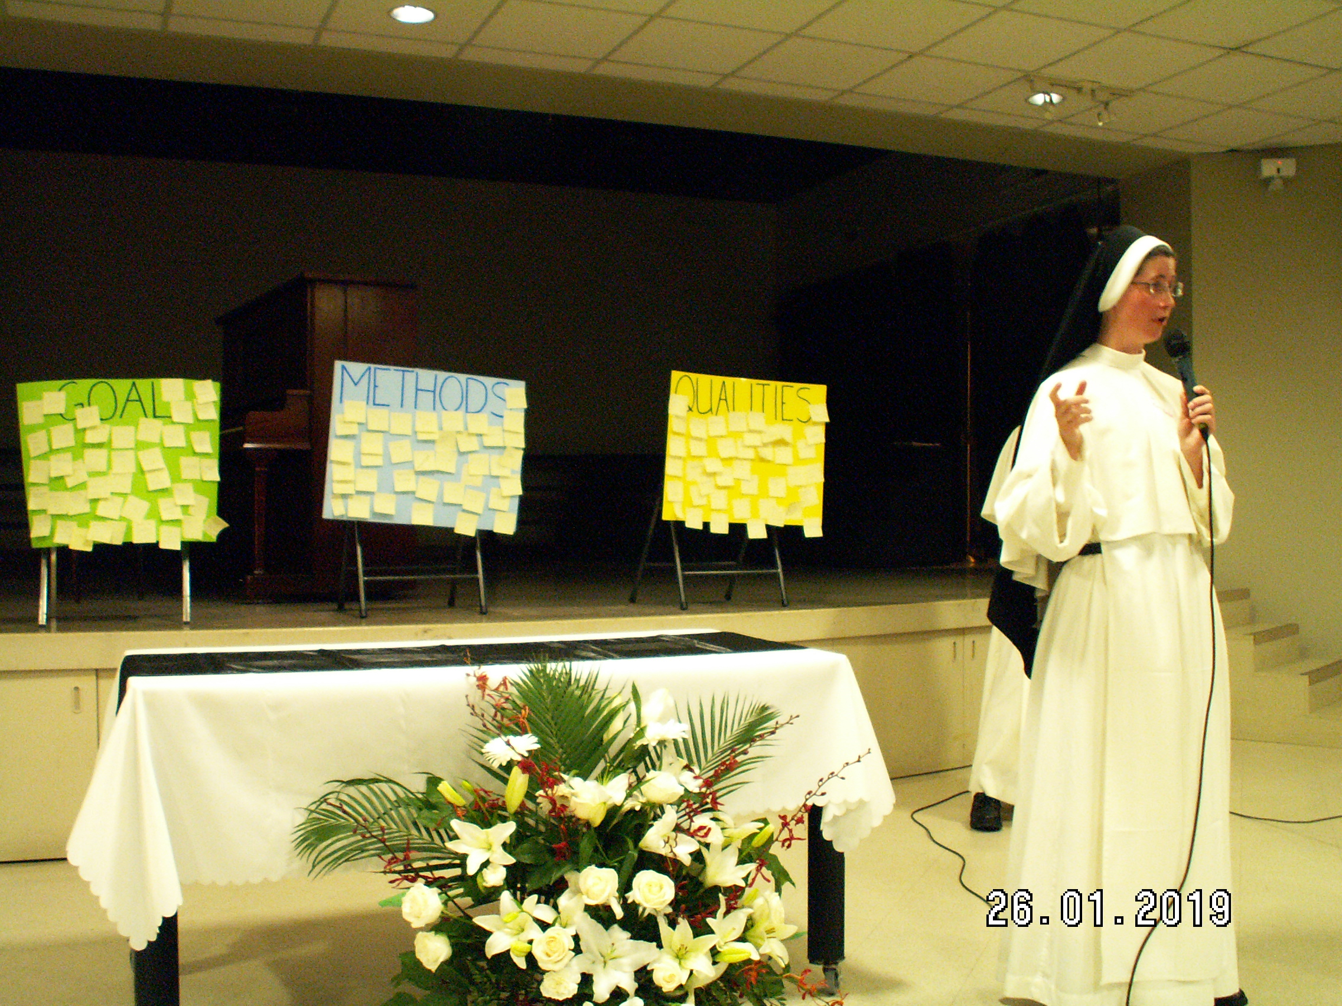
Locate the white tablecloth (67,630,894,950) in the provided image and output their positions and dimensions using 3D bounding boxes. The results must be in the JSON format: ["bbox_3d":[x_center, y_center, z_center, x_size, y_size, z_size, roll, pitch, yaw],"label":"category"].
[{"bbox_3d":[-0.406,0.713,2.990,1.640,0.750,0.740,0,0,-22],"label":"white tablecloth"}]

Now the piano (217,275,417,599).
[{"bbox_3d":[-1.759,-0.272,6.068,0.700,1.310,1.530,0,1,-31],"label":"piano"}]

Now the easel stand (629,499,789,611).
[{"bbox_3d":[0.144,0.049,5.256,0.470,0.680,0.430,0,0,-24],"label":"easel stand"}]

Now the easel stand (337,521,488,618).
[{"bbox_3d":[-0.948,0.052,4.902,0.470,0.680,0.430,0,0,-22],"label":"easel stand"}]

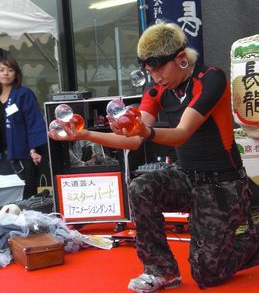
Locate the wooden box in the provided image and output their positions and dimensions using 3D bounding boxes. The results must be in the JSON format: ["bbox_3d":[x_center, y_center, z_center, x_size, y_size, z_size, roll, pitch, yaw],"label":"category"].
[{"bbox_3d":[-0.446,0.515,3.644,0.197,0.108,0.220,-7,7,-25],"label":"wooden box"}]

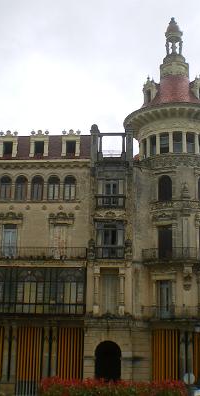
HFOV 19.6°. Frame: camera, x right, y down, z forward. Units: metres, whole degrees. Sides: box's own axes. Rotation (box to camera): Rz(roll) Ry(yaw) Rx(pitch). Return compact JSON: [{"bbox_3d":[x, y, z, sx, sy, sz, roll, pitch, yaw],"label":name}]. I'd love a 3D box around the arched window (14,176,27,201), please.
[{"bbox_3d":[-5.929,-0.678,44.015,1.001,1.976,0.300,0,-16,5],"label":"arched window"}]

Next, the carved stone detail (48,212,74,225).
[{"bbox_3d":[-2.957,1.556,45.022,2.042,1.029,0.400,0,-14,7],"label":"carved stone detail"}]

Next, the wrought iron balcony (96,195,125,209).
[{"bbox_3d":[0.807,0.354,42.371,2.147,1.017,0.600,0,-16,5],"label":"wrought iron balcony"}]

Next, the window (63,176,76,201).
[{"bbox_3d":[-2.240,-0.673,43.674,1.061,1.961,0.300,0,-16,5],"label":"window"}]

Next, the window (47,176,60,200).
[{"bbox_3d":[-3.631,-0.752,45.930,1.085,2.046,0.350,0,-14,7],"label":"window"}]

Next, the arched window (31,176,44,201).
[{"bbox_3d":[-4.686,-0.676,43.900,1.034,1.971,0.300,0,-16,5],"label":"arched window"}]

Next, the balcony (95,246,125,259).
[{"bbox_3d":[0.749,4.185,43.737,2.258,0.943,0.700,0,-14,7],"label":"balcony"}]

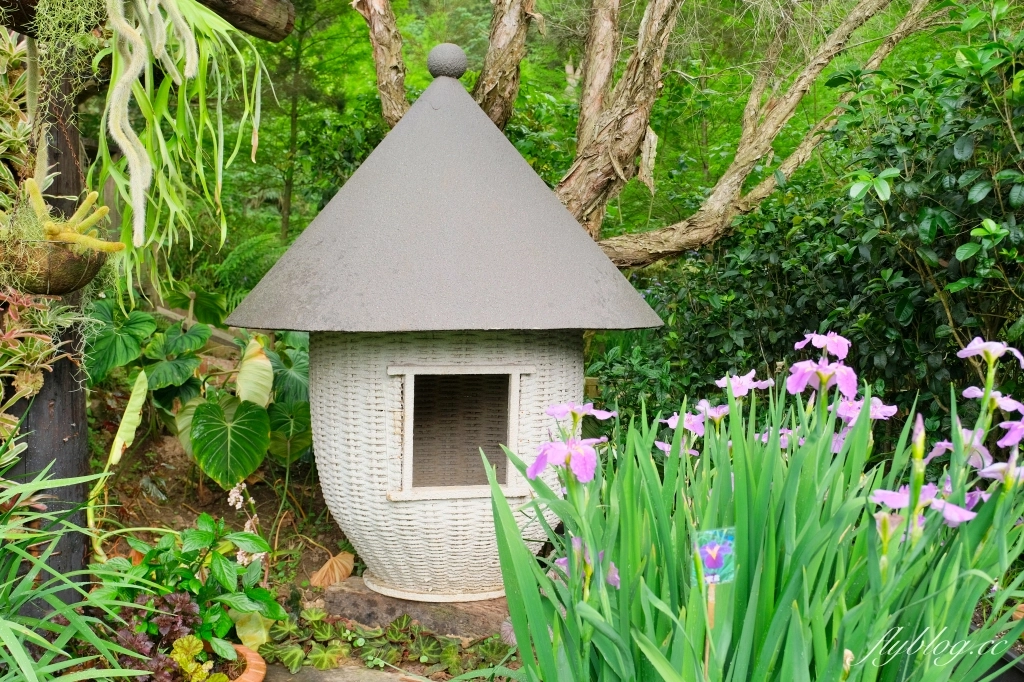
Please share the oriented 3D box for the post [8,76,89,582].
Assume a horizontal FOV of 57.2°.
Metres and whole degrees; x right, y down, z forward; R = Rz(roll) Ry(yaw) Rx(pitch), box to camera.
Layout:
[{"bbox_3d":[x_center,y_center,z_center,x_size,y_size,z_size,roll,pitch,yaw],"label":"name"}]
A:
[{"bbox_3d":[-0.967,-0.022,1.950,0.165,1.185,0.165,0,2,0],"label":"post"}]

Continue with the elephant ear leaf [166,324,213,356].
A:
[{"bbox_3d":[-0.966,-0.002,2.802,0.150,0.105,0.110,0,2,-5],"label":"elephant ear leaf"}]

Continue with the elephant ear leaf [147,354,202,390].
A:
[{"bbox_3d":[-0.973,0.088,2.705,0.165,0.110,0.120,0,2,-5],"label":"elephant ear leaf"}]

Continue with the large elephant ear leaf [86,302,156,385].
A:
[{"bbox_3d":[-1.085,0.001,2.602,0.205,0.220,0.110,0,2,-5],"label":"large elephant ear leaf"}]

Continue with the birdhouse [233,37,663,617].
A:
[{"bbox_3d":[-0.151,-0.065,2.199,0.990,1.247,0.990,0,2,-9],"label":"birdhouse"}]

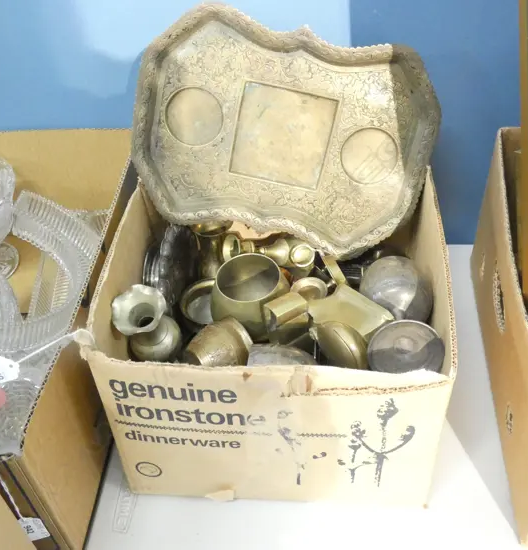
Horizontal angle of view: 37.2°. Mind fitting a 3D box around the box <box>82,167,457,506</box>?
[{"bbox_3d":[0.019,0.071,0.923,0.348,0.257,0.284,1,46,5],"label":"box"}]

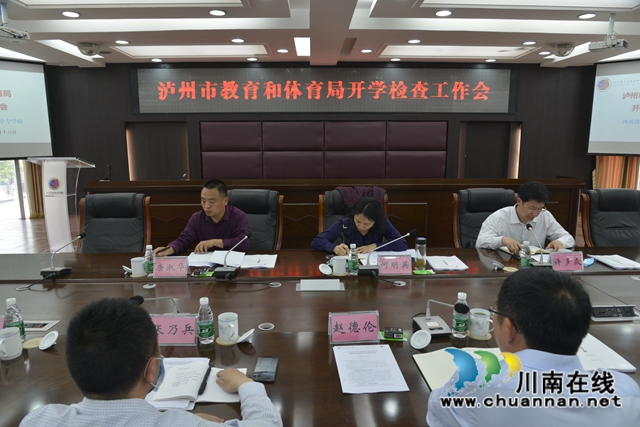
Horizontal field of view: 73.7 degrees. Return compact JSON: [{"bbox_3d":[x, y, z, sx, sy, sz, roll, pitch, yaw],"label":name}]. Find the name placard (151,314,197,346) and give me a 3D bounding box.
[{"bbox_3d":[-0.562,0.446,1.664,0.190,0.110,0.086,0,9,-1],"label":"name placard"}]

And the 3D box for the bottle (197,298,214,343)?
[{"bbox_3d":[-0.446,0.418,1.666,0.060,0.178,0.060,0,10,0],"label":"bottle"}]

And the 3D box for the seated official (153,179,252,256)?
[{"bbox_3d":[-0.840,0.356,3.354,0.660,1.270,0.780,2,9,12],"label":"seated official"}]

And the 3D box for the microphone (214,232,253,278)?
[{"bbox_3d":[-0.509,0.247,2.599,0.147,0.195,0.416,3,10,15],"label":"microphone"}]

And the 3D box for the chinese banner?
[{"bbox_3d":[0.075,-2.097,7.310,6.380,0.760,0.100,0,9,0],"label":"chinese banner"}]

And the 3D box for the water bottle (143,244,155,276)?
[{"bbox_3d":[-1.024,0.276,2.545,0.060,0.175,0.060,0,9,0],"label":"water bottle"}]

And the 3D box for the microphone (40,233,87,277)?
[{"bbox_3d":[-1.527,0.252,2.603,0.125,0.185,0.389,1,10,4],"label":"microphone"}]

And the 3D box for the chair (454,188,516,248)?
[{"bbox_3d":[1.448,0.408,3.473,0.630,1.130,0.680,0,9,-2],"label":"chair"}]

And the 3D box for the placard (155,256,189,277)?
[{"bbox_3d":[-0.861,0.309,2.486,0.195,0.113,0.080,0,10,0],"label":"placard"}]

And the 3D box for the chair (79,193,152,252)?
[{"bbox_3d":[-1.701,0.431,3.325,0.630,1.130,0.680,0,9,-2],"label":"chair"}]

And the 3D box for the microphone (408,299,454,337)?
[{"bbox_3d":[0.462,0.405,1.667,0.135,0.190,0.300,-1,9,-7],"label":"microphone"}]

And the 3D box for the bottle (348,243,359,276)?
[{"bbox_3d":[0.198,0.272,2.506,0.060,0.178,0.060,0,10,0],"label":"bottle"}]

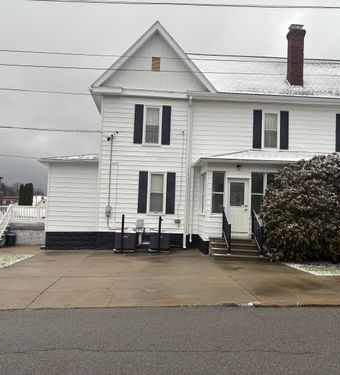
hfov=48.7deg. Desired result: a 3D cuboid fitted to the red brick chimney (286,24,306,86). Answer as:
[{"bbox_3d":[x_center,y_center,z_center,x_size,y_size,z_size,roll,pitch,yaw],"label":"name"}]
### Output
[{"bbox_3d":[5.778,-6.058,17.377,0.700,2.848,0.580,2,-2,-3],"label":"red brick chimney"}]

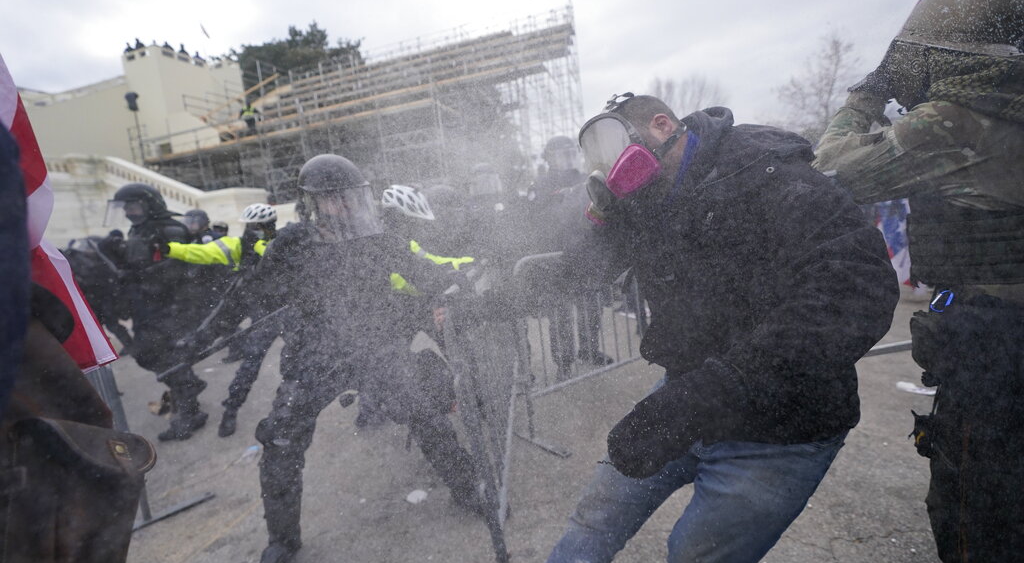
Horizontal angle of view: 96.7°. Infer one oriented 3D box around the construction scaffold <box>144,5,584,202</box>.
[{"bbox_3d":[-7.100,-7.000,22.800,20.500,11.000,7.000,-5,7,15],"label":"construction scaffold"}]

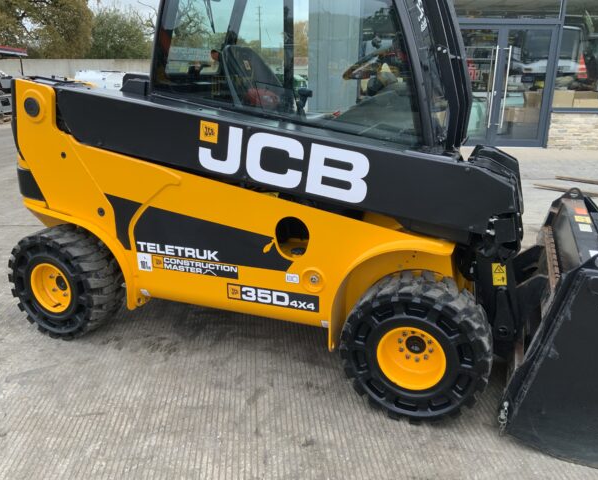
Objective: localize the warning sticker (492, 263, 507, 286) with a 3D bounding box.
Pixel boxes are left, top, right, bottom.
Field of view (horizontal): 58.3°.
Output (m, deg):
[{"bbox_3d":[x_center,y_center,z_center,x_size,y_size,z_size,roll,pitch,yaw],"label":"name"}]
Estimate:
[{"bbox_3d":[0.963,0.165,2.571,0.063,0.114,0.004,-2,15,24],"label":"warning sticker"}]

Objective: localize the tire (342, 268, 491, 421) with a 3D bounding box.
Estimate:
[{"bbox_3d":[0.570,0.523,2.619,0.690,0.690,0.265,7,18,22],"label":"tire"}]

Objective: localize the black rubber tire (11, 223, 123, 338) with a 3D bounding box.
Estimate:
[{"bbox_3d":[-1.483,0.264,3.417,0.690,0.690,0.265,7,18,22],"label":"black rubber tire"}]

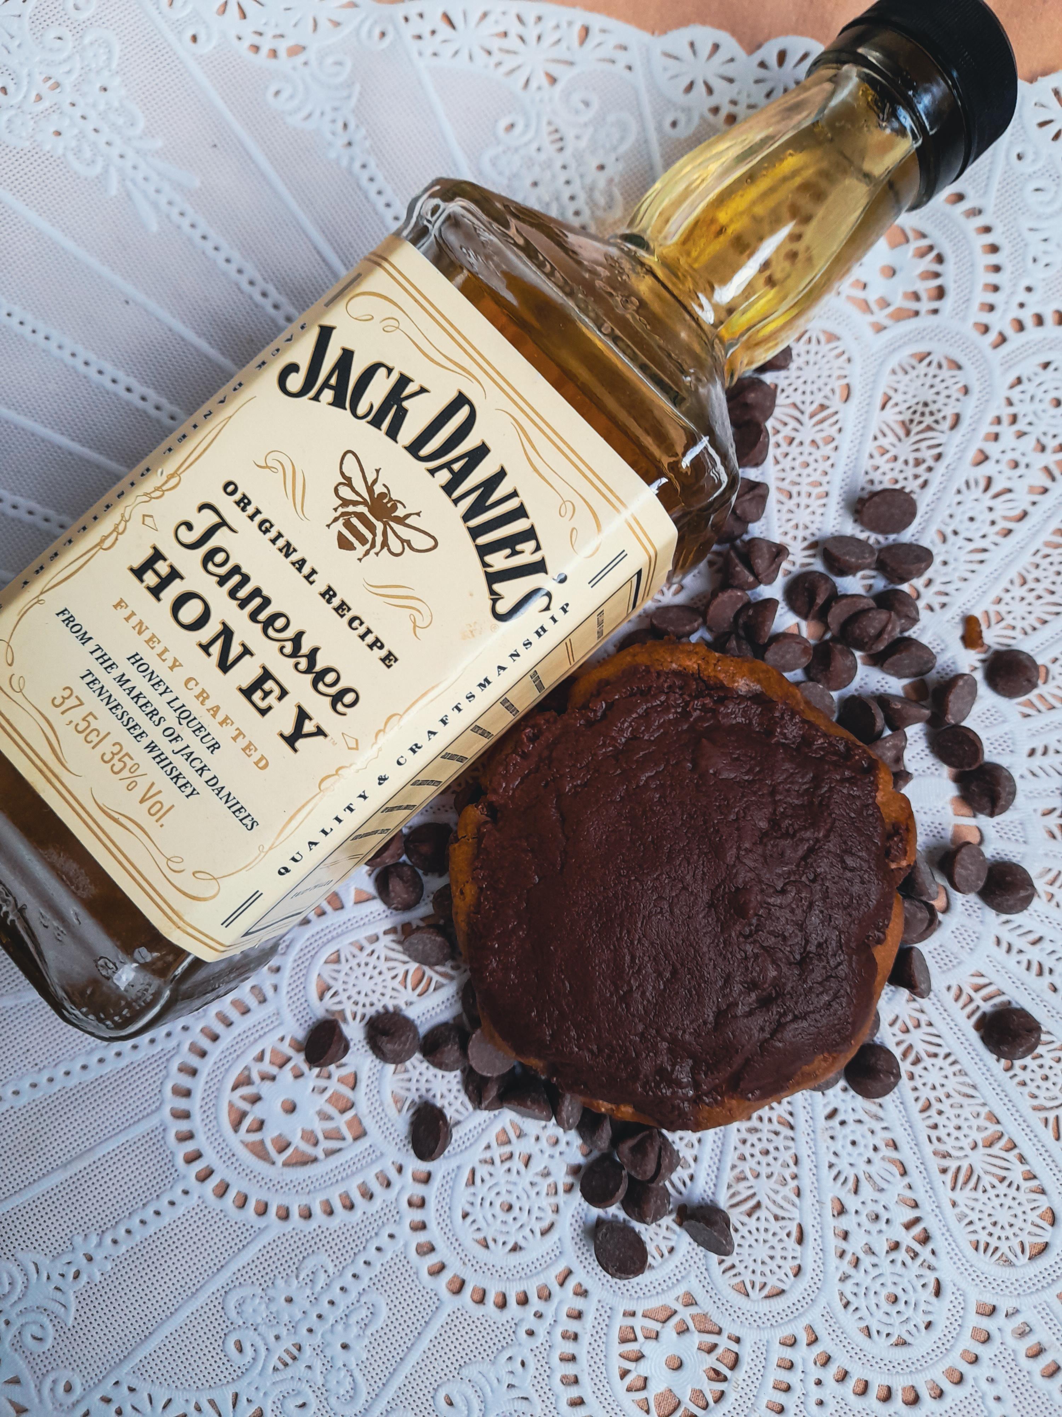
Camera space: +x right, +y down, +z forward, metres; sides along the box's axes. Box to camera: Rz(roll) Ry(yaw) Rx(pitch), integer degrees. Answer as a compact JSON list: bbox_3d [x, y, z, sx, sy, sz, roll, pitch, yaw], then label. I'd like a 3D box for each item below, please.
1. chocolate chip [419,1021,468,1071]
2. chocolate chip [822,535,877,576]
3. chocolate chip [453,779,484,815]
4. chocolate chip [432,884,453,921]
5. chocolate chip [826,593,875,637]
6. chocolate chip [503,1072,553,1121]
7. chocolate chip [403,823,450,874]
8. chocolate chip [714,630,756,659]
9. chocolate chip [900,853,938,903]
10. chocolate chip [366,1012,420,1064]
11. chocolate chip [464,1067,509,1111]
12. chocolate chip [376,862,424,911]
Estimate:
[{"bbox_3d":[-0.018,0.066,0.196,0.010,0.007,0.010,-7,85,15],"label":"chocolate chip"},{"bbox_3d":[0.062,-0.029,0.203,0.011,0.011,0.006,17,129,4],"label":"chocolate chip"},{"bbox_3d":[-0.013,0.020,0.201,0.007,0.010,0.010,-33,84,35],"label":"chocolate chip"},{"bbox_3d":[-0.015,0.038,0.199,0.010,0.007,0.010,0,86,3],"label":"chocolate chip"},{"bbox_3d":[0.062,-0.018,0.201,0.010,0.007,0.010,0,111,0],"label":"chocolate chip"},{"bbox_3d":[0.001,0.074,0.199,0.010,0.010,0.007,16,53,12],"label":"chocolate chip"},{"bbox_3d":[-0.021,0.027,0.199,0.010,0.007,0.010,-3,81,17],"label":"chocolate chip"},{"bbox_3d":[0.040,-0.012,0.202,0.010,0.007,0.010,0,66,0],"label":"chocolate chip"},{"bbox_3d":[0.073,0.034,0.198,0.007,0.010,0.010,-35,84,34],"label":"chocolate chip"},{"bbox_3d":[-0.028,0.065,0.200,0.010,0.007,0.010,0,86,2],"label":"chocolate chip"},{"bbox_3d":[-0.009,0.075,0.198,0.010,0.007,0.010,0,92,4],"label":"chocolate chip"},{"bbox_3d":[-0.027,0.035,0.202,0.010,0.007,0.010,0,86,4],"label":"chocolate chip"}]

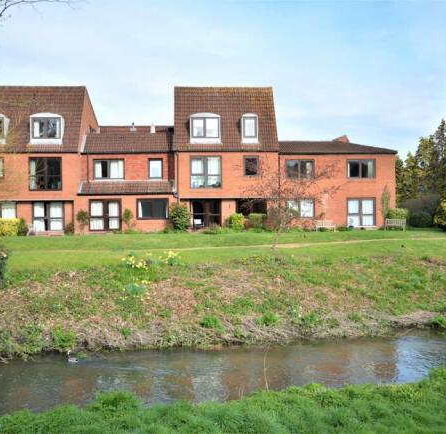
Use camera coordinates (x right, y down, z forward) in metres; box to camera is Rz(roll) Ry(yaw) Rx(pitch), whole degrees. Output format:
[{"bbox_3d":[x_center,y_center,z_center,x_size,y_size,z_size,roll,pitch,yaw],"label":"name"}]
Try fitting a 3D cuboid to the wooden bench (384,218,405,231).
[{"bbox_3d":[11.471,0.544,36.200,1.300,0.850,0.600,0,1,0],"label":"wooden bench"}]

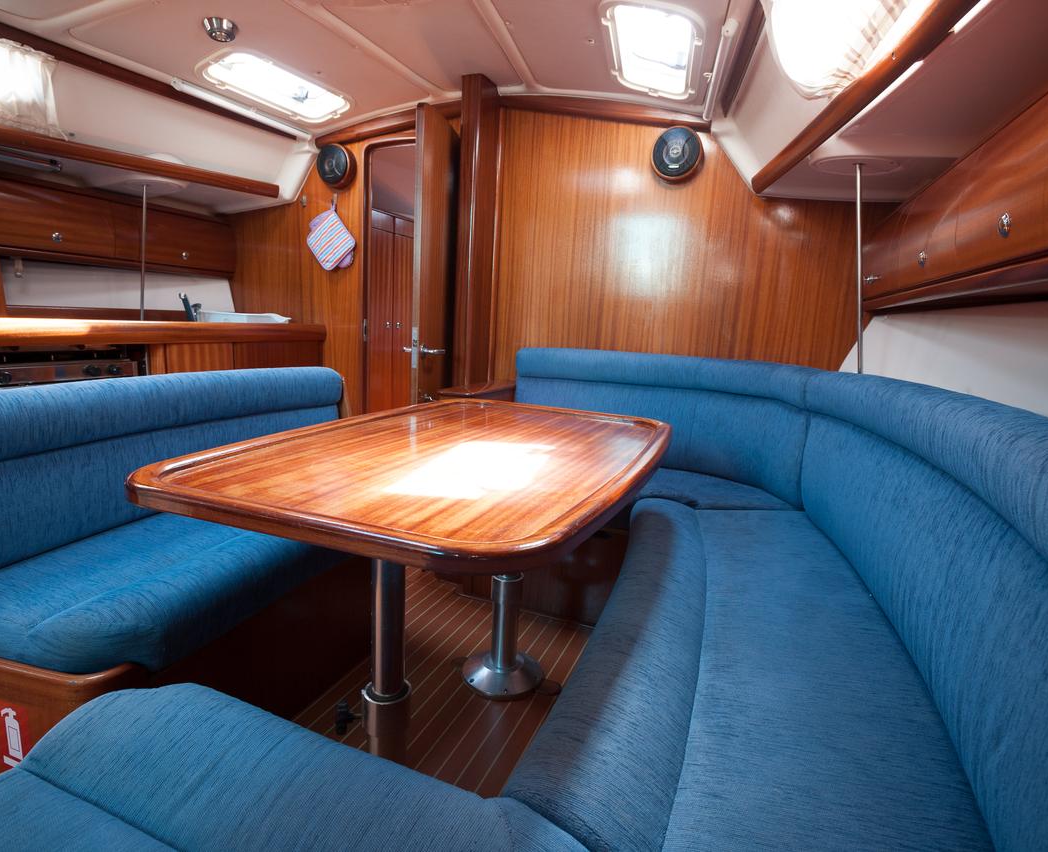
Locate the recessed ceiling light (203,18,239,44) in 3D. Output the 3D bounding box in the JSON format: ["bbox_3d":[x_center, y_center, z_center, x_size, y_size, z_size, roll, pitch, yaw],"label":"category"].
[{"bbox_3d":[-0.942,-1.226,1.879,0.101,0.038,0.101,-1,9,0],"label":"recessed ceiling light"}]

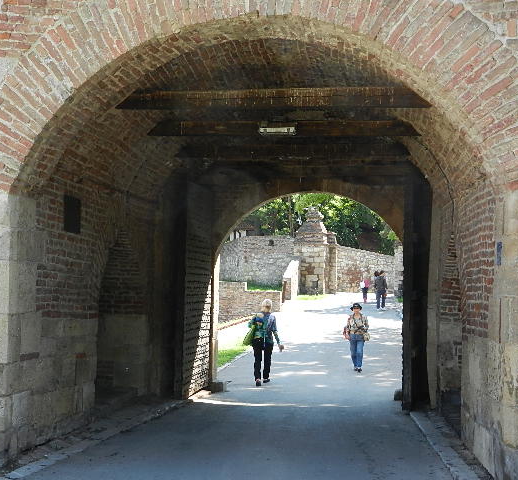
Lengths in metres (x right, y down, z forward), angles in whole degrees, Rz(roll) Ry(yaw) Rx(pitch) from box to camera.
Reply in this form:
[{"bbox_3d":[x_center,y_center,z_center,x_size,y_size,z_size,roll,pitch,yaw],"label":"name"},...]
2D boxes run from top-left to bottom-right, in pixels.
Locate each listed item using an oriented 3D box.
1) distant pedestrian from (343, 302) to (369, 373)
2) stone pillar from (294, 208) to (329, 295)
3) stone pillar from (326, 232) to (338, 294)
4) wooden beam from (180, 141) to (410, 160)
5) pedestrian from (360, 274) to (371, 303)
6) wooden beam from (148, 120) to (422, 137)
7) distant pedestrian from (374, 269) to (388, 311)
[{"bbox_3d":[2.344,2.344,20.000,0.620,1.670,0.420,0,-5,4],"label":"distant pedestrian"},{"bbox_3d":[3.220,0.721,50.893,2.000,5.306,1.900,0,-5,11],"label":"stone pillar"},{"bbox_3d":[4.417,1.469,50.896,0.800,3.695,1.000,0,-5,11],"label":"stone pillar"},{"bbox_3d":[0.441,-1.145,10.949,3.070,0.200,0.200,0,-5,6],"label":"wooden beam"},{"bbox_3d":[5.888,2.654,46.000,0.520,1.650,0.400,0,-5,8],"label":"pedestrian"},{"bbox_3d":[0.296,-1.264,9.599,3.120,0.180,0.200,0,-5,6],"label":"wooden beam"},{"bbox_3d":[5.389,2.240,36.900,0.600,1.750,0.400,0,-5,8],"label":"distant pedestrian"}]

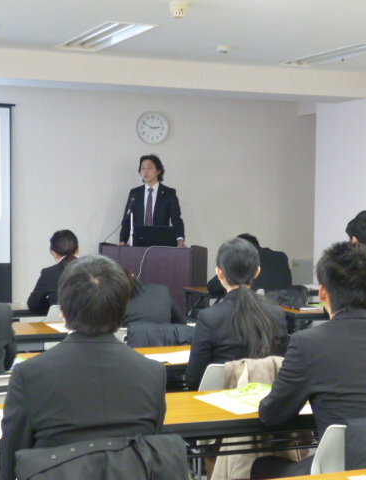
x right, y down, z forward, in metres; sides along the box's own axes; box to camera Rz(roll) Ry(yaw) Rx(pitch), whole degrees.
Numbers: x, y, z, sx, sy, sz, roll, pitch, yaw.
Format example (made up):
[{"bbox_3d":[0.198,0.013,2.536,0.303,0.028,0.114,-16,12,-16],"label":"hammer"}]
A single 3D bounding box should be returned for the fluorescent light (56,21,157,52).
[{"bbox_3d":[-0.556,-1.418,6.744,0.330,0.090,1.290,0,3,-22],"label":"fluorescent light"}]

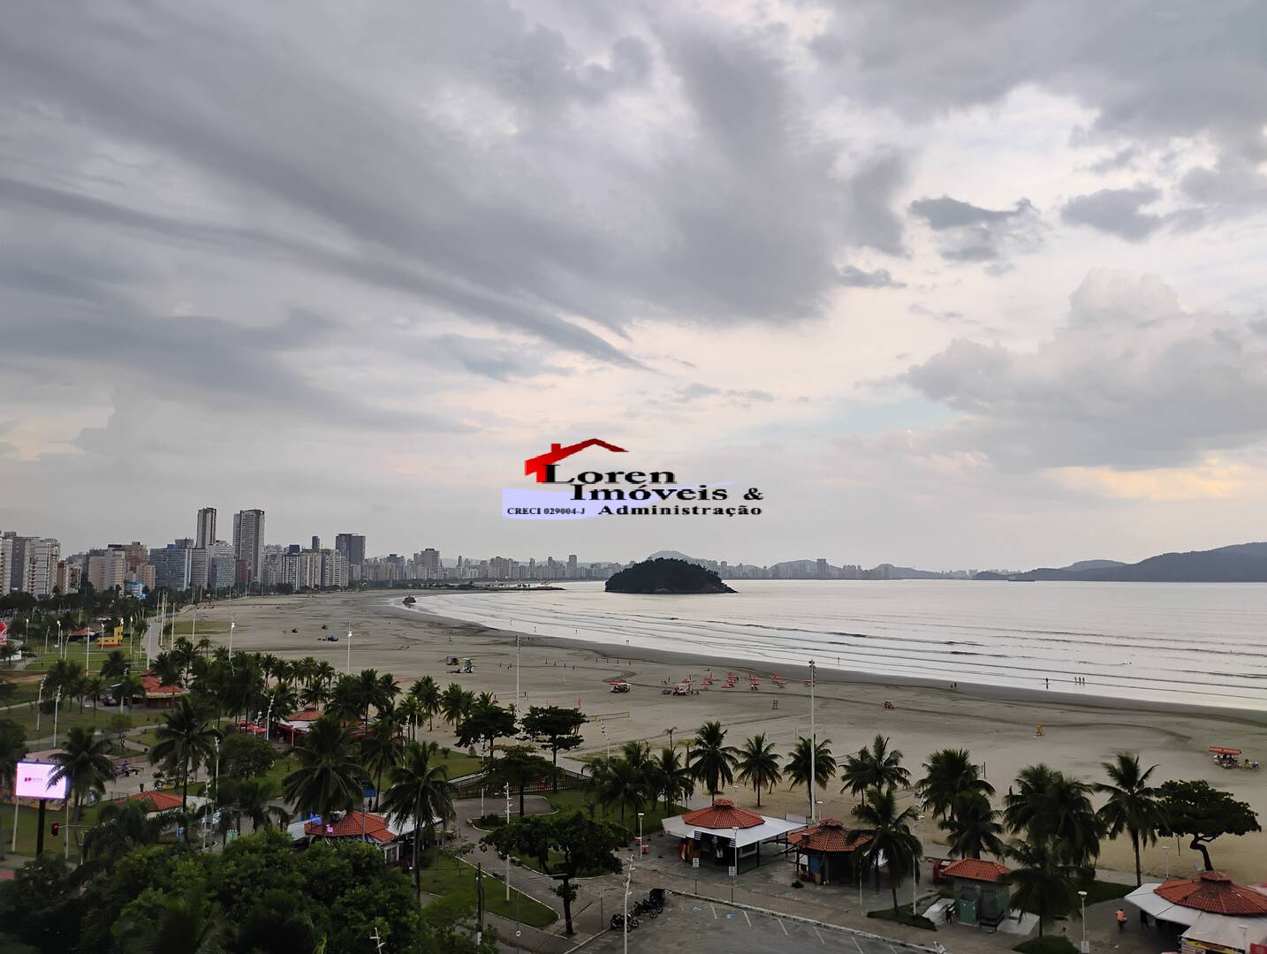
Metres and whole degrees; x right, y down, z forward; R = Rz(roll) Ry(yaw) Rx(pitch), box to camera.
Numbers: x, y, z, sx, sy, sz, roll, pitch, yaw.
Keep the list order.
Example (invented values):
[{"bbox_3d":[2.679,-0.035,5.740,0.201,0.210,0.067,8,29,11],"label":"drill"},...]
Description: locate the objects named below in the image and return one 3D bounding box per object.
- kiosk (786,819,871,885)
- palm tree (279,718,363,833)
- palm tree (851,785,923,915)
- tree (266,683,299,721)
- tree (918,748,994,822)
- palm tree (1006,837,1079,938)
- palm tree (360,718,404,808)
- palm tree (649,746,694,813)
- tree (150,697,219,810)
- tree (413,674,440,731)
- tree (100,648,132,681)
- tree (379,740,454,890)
[{"bbox_3d":[18.700,34.775,97.524,7.500,4.800,7.500,-2,-6,22],"label":"kiosk"},{"bbox_3d":[-27.520,28.360,90.380,7.170,14.540,7.170,0,-5,0],"label":"palm tree"},{"bbox_3d":[19.999,29.364,81.004,5.781,9.824,5.781,-1,-6,13],"label":"palm tree"},{"bbox_3d":[-63.310,40.800,184.760,5.890,7.540,5.890,0,-5,0],"label":"tree"},{"bbox_3d":[34.650,33.380,110.020,8.180,8.240,8.180,0,-5,0],"label":"tree"},{"bbox_3d":[30.560,30.820,77.040,5.430,7.410,5.430,-2,-6,21],"label":"palm tree"},{"bbox_3d":[-28.940,33.010,117.910,5.010,10.460,5.010,0,-5,0],"label":"palm tree"},{"bbox_3d":[4.296,35.226,118.633,5.390,7.930,5.390,0,-5,0],"label":"palm tree"},{"bbox_3d":[-44.770,29.440,103.120,6.980,14.400,6.980,3,-6,-23],"label":"tree"},{"bbox_3d":[-35.700,39.100,177.310,4.970,9.510,4.970,0,-5,0],"label":"tree"},{"bbox_3d":[-111.730,42.680,221.060,6.830,10.620,6.830,0,-5,0],"label":"tree"},{"bbox_3d":[-18.110,28.610,85.450,6.290,13.120,6.290,0,-5,0],"label":"tree"}]

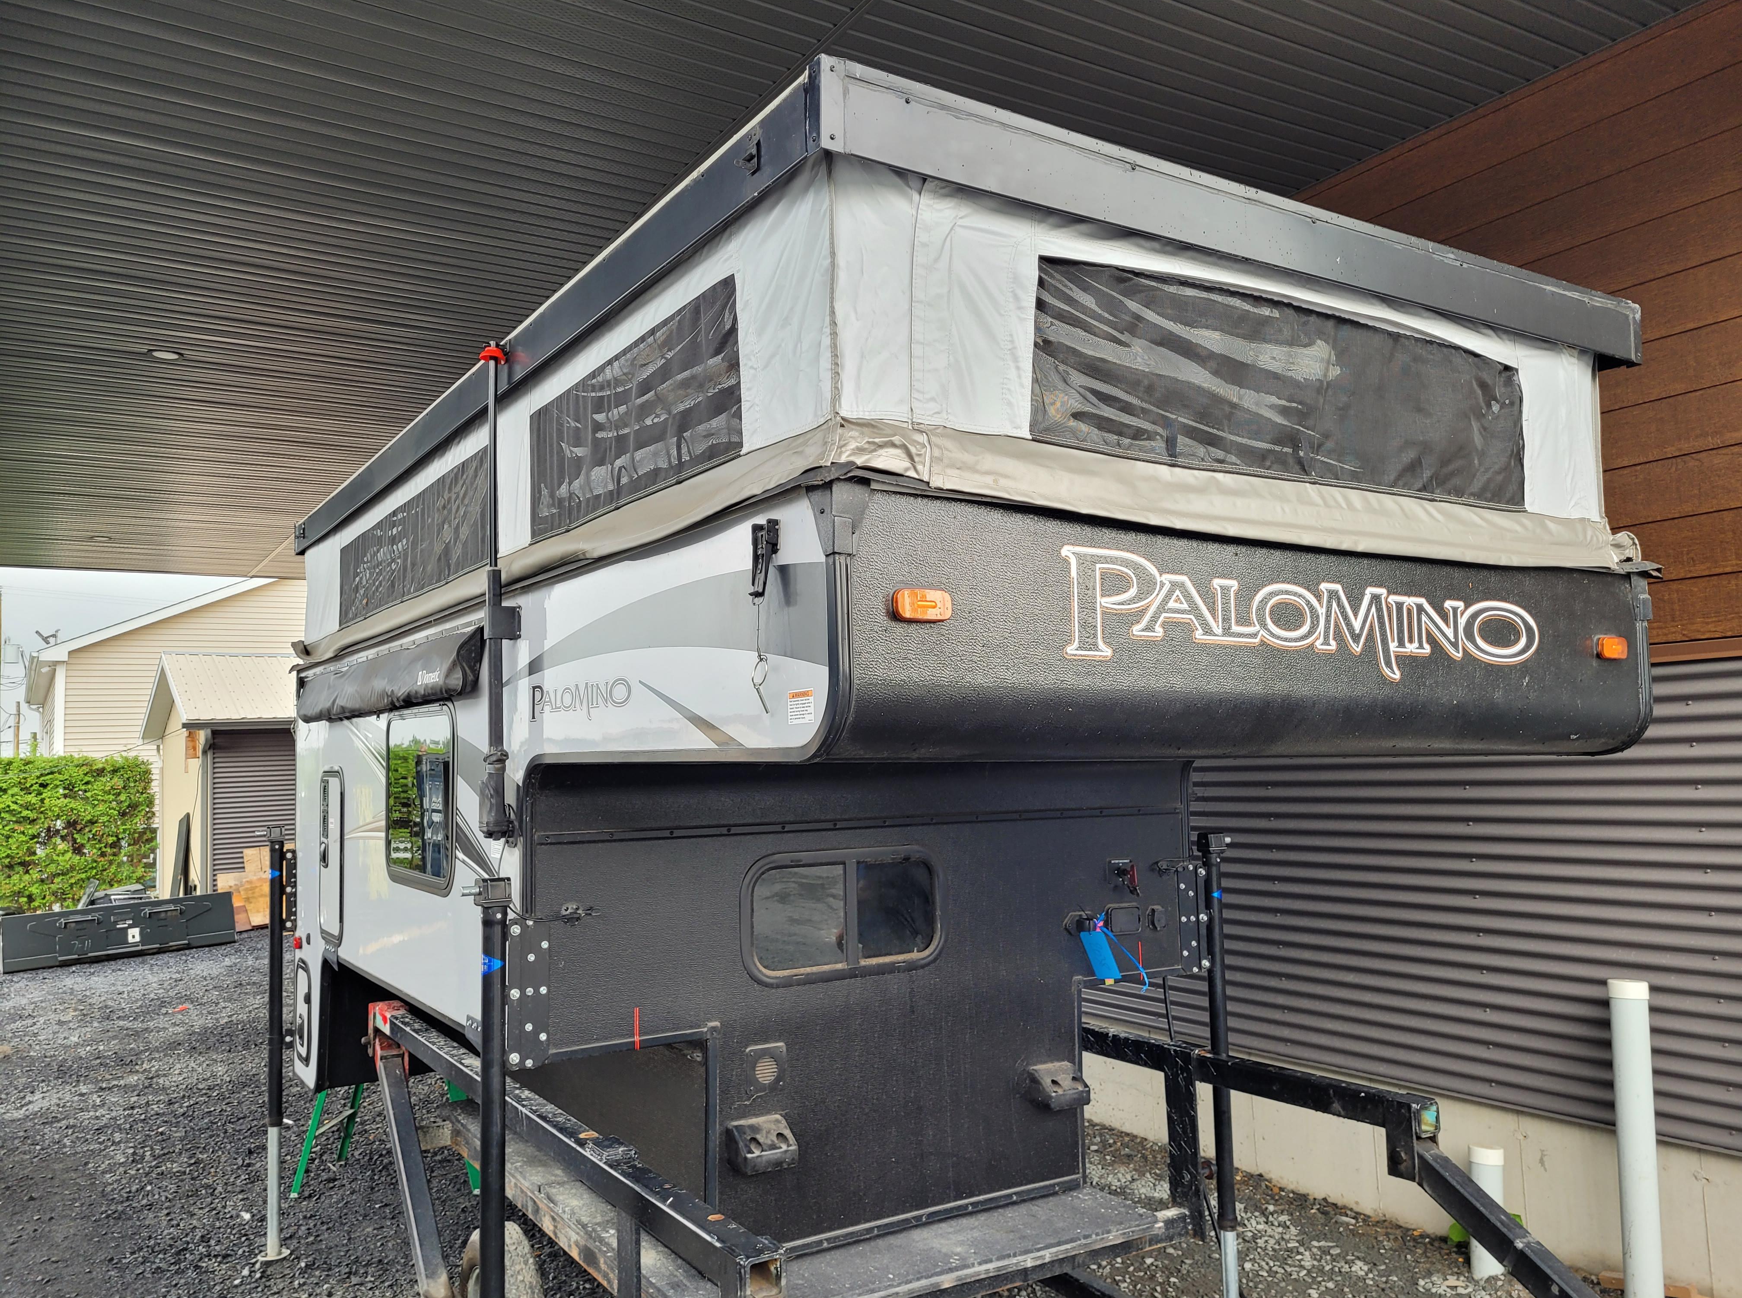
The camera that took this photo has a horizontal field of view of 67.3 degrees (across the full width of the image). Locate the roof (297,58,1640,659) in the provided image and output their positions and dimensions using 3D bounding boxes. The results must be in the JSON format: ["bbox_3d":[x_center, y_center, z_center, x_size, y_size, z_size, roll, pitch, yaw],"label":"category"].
[{"bbox_3d":[-0.344,-0.345,4.218,2.130,0.620,4.420,2,-5,-32],"label":"roof"}]

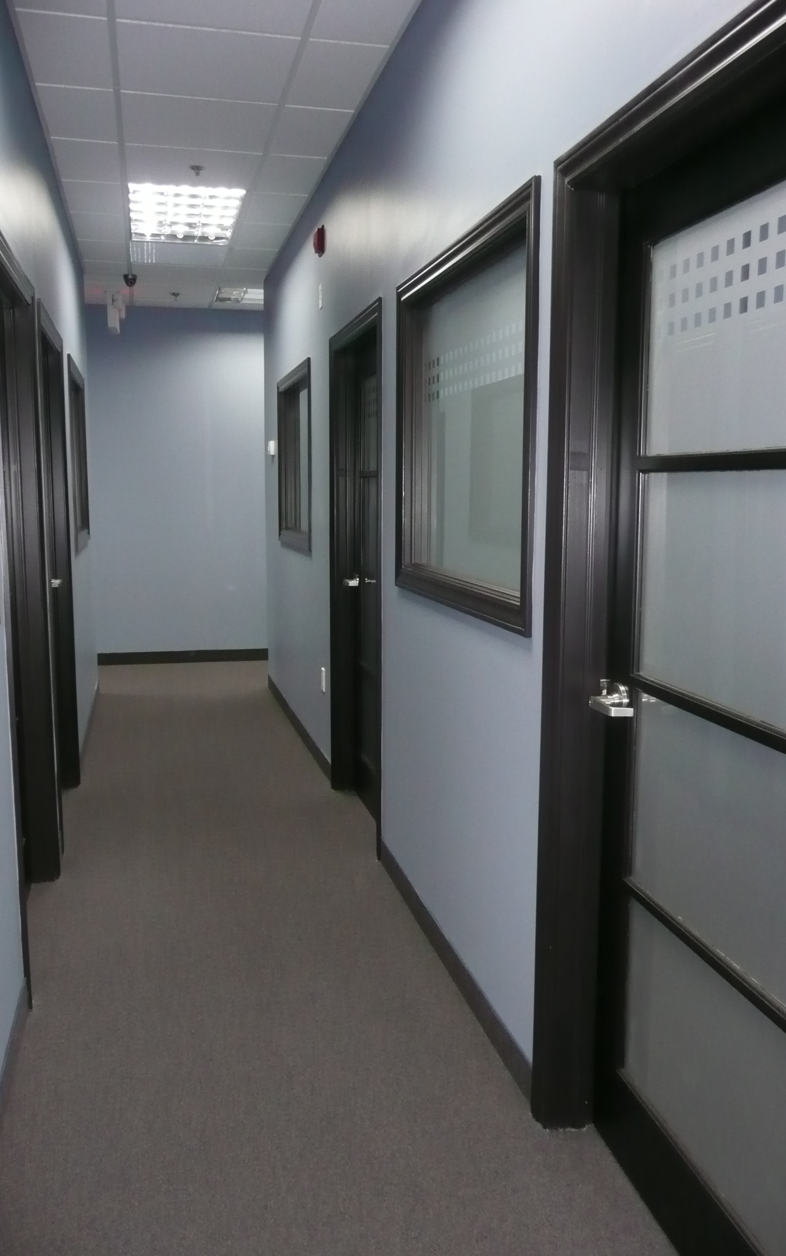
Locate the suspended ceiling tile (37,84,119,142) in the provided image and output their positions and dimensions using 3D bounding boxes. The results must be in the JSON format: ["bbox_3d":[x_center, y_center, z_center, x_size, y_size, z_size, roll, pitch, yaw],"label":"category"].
[{"bbox_3d":[-1.246,-2.049,4.048,0.284,0.020,0.592,-2,8,-13],"label":"suspended ceiling tile"}]

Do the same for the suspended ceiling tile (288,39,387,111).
[{"bbox_3d":[-0.206,-1.978,3.643,0.290,0.020,0.591,-2,8,-13],"label":"suspended ceiling tile"}]

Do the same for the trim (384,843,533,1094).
[{"bbox_3d":[0.141,0.972,3.150,0.015,0.107,1.595,-2,8,-13],"label":"trim"}]

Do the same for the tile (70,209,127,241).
[{"bbox_3d":[-1.659,-2.274,5.745,0.294,0.020,0.591,-2,8,-13],"label":"tile"}]

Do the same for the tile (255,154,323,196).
[{"bbox_3d":[-0.491,-2.157,4.841,0.275,0.020,0.592,-2,8,-13],"label":"tile"}]

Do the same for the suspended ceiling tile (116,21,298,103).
[{"bbox_3d":[-0.657,-1.982,3.573,0.595,0.020,0.592,-2,8,-13],"label":"suspended ceiling tile"}]

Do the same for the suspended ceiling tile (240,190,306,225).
[{"bbox_3d":[-0.630,-2.238,5.423,0.275,0.020,0.592,-2,8,-13],"label":"suspended ceiling tile"}]

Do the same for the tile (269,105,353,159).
[{"bbox_3d":[-0.346,-2.058,4.222,0.290,0.020,0.591,-2,8,-13],"label":"tile"}]

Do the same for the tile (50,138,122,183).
[{"bbox_3d":[-1.379,-2.112,4.588,0.294,0.020,0.591,-2,8,-13],"label":"tile"}]

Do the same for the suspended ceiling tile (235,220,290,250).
[{"bbox_3d":[-0.770,-2.318,6.004,0.275,0.020,0.592,-2,8,-13],"label":"suspended ceiling tile"}]

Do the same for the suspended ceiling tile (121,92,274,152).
[{"bbox_3d":[-0.791,-2.045,4.116,0.596,0.020,0.591,-2,8,-13],"label":"suspended ceiling tile"}]

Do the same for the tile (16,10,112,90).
[{"bbox_3d":[-1.106,-1.968,3.467,0.284,0.020,0.592,-2,8,-13],"label":"tile"}]

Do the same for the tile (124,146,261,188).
[{"bbox_3d":[-0.931,-2.126,4.695,0.596,0.020,0.591,-2,8,-13],"label":"tile"}]

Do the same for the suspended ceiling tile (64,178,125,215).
[{"bbox_3d":[-1.519,-2.193,5.167,0.294,0.020,0.591,-2,8,-13],"label":"suspended ceiling tile"}]

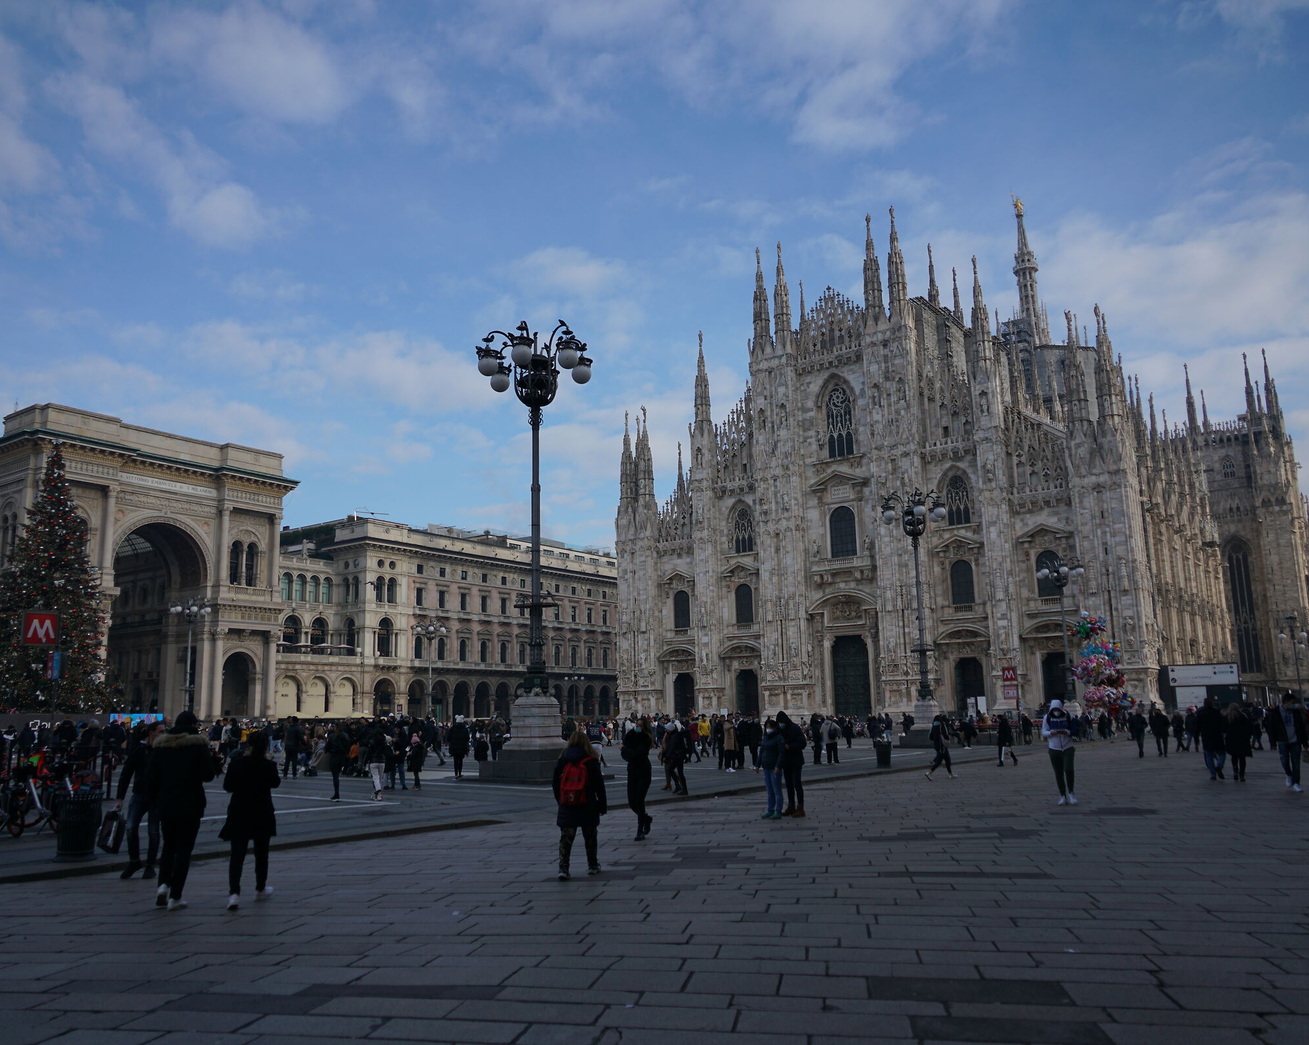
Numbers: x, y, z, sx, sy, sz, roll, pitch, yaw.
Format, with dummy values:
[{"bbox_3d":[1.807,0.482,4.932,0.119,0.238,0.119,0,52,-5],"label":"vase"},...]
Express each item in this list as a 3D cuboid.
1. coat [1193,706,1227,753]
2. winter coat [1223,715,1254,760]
[{"bbox_3d":[12.412,4.598,23.255,0.550,1.054,0.340,-7,-12,29],"label":"coat"},{"bbox_3d":[12.702,4.655,22.703,0.520,0.962,0.360,-7,-12,29],"label":"winter coat"}]

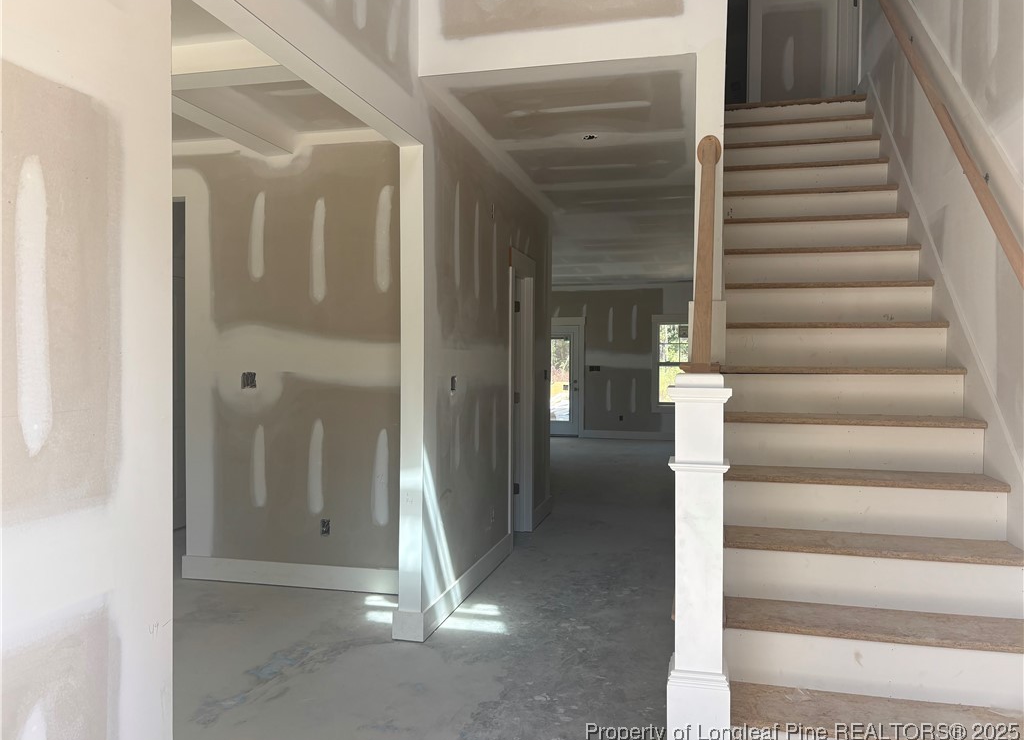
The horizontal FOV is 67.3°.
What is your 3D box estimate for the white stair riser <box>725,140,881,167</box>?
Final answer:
[{"bbox_3d":[1.769,-1.298,4.756,0.919,0.170,0.025,0,1,14],"label":"white stair riser"}]

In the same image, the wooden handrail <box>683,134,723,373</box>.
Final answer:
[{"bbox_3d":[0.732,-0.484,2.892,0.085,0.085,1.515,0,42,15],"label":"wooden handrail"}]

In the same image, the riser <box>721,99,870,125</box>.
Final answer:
[{"bbox_3d":[1.882,-1.696,5.196,0.919,0.170,0.025,0,1,14],"label":"riser"}]

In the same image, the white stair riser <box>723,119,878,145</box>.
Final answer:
[{"bbox_3d":[1.825,-1.497,4.976,0.919,0.170,0.025,0,1,14],"label":"white stair riser"}]

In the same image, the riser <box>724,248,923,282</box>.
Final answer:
[{"bbox_3d":[1.543,-0.500,3.874,0.919,0.170,0.025,0,1,14],"label":"riser"}]

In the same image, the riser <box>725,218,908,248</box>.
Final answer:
[{"bbox_3d":[1.600,-0.700,4.095,0.919,0.170,0.025,0,1,14],"label":"riser"}]

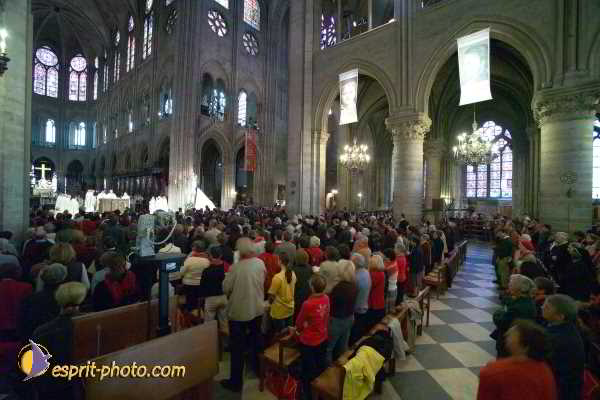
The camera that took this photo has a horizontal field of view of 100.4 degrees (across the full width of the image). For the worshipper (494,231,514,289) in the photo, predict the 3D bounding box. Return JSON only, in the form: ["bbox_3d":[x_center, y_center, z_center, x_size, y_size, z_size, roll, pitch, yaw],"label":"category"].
[{"bbox_3d":[5.406,1.538,6.652,0.350,1.560,0.500,1,0,36],"label":"worshipper"}]

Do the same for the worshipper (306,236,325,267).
[{"bbox_3d":[0.278,1.478,4.752,0.340,1.570,0.470,1,0,43],"label":"worshipper"}]

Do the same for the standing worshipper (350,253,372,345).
[{"bbox_3d":[0.770,1.465,3.180,0.290,1.590,0.440,1,0,39],"label":"standing worshipper"}]

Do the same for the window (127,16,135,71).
[{"bbox_3d":[-23.300,-21.400,34.300,2.600,7.000,0.300,1,0,38],"label":"window"}]

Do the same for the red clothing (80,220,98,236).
[{"bbox_3d":[-7.070,1.000,8.400,0.300,0.620,0.500,1,0,39],"label":"red clothing"}]

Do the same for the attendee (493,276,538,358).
[{"bbox_3d":[2.010,1.480,2.350,0.340,1.600,0.480,1,0,39],"label":"attendee"}]

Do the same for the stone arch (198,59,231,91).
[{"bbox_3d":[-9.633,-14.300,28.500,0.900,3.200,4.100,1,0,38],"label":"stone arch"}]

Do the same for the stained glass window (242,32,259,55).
[{"bbox_3d":[-6.278,-19.842,31.900,0.300,2.700,2.650,1,0,38],"label":"stained glass window"}]

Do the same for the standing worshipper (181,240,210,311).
[{"bbox_3d":[-1.577,1.390,3.750,0.340,1.550,0.440,1,0,44],"label":"standing worshipper"}]

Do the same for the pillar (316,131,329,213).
[{"bbox_3d":[1.347,-1.048,15.400,0.700,6.468,0.700,1,0,0],"label":"pillar"}]

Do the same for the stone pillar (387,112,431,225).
[{"bbox_3d":[5.296,-1.057,12.350,1.750,6.581,1.750,1,0,38],"label":"stone pillar"}]

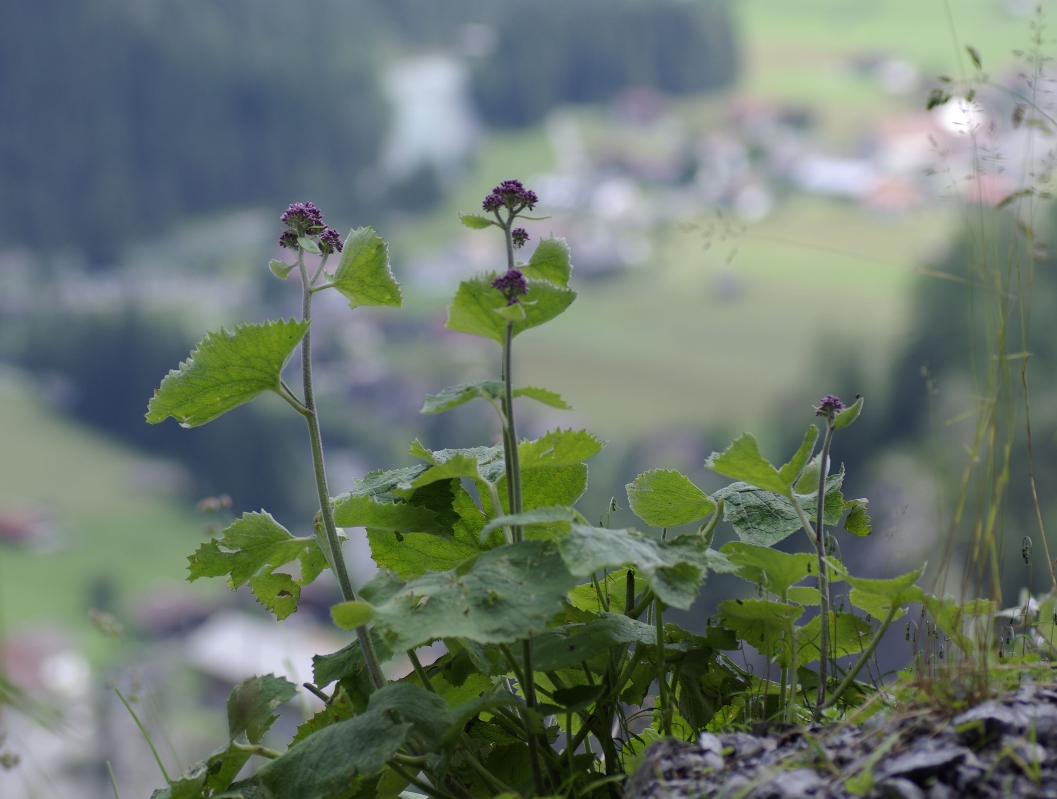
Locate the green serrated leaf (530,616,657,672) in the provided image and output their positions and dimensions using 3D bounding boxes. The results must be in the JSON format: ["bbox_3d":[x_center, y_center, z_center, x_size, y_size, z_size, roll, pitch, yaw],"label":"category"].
[{"bbox_3d":[0.035,0.132,2.420,0.066,0.016,0.040,-10,24,-2],"label":"green serrated leaf"}]

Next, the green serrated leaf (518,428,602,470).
[{"bbox_3d":[0.019,0.029,2.610,0.049,0.023,0.030,0,10,0],"label":"green serrated leaf"}]

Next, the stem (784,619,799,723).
[{"bbox_3d":[0.143,0.147,2.430,0.005,0.056,0.005,2,5,0],"label":"stem"}]

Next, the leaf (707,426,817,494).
[{"bbox_3d":[0.141,0.037,2.710,0.070,0.030,0.050,-27,-41,24],"label":"leaf"}]

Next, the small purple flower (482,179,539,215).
[{"bbox_3d":[-0.011,-0.124,2.750,0.035,0.021,0.032,0,6,0],"label":"small purple flower"}]

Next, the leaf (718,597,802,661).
[{"bbox_3d":[0.115,0.115,2.240,0.040,0.031,0.032,5,9,37],"label":"leaf"}]

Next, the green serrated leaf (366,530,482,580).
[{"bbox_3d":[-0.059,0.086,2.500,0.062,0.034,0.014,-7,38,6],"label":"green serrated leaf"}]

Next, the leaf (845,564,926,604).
[{"bbox_3d":[0.195,0.101,2.450,0.043,0.011,0.042,-8,-21,-3],"label":"leaf"}]

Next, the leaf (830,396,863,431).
[{"bbox_3d":[0.178,0.008,2.500,0.008,0.023,0.011,45,0,6],"label":"leaf"}]

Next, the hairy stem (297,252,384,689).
[{"bbox_3d":[-0.112,0.041,2.600,0.018,0.257,0.015,-10,6,0],"label":"hairy stem"}]

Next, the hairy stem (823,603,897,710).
[{"bbox_3d":[0.201,0.156,2.720,0.005,0.080,0.005,35,12,0],"label":"hairy stem"}]

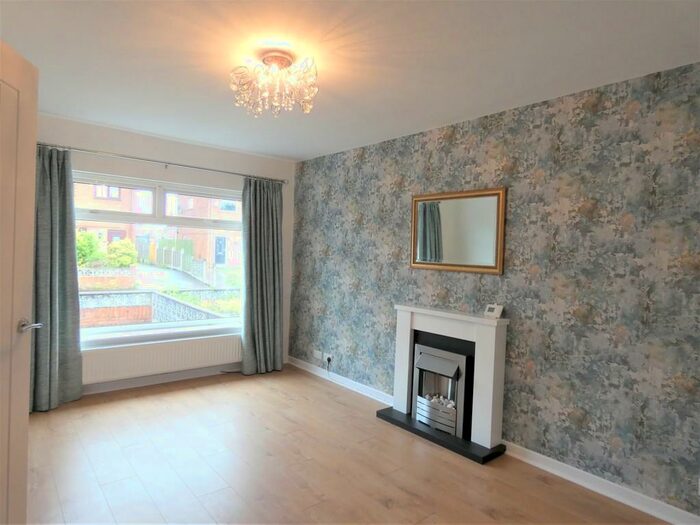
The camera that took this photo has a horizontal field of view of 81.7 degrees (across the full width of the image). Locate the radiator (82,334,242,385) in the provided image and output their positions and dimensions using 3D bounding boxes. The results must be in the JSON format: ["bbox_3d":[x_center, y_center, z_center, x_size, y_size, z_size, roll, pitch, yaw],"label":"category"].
[{"bbox_3d":[-1.783,0.937,4.039,1.614,0.315,0.091,1,1,-41],"label":"radiator"}]

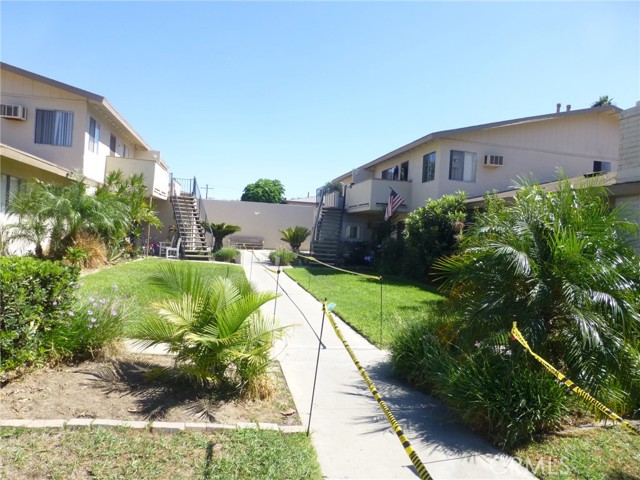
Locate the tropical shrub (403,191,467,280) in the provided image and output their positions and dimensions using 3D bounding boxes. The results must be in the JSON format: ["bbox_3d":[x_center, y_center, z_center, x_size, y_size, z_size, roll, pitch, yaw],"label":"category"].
[{"bbox_3d":[3.983,-0.121,15.300,2.000,2.850,1.750,2,1,-11],"label":"tropical shrub"}]

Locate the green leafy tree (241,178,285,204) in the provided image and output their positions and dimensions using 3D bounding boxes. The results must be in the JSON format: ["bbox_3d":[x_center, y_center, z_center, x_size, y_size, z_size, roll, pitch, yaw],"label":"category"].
[{"bbox_3d":[-6.403,-3.154,48.052,4.900,6.900,4.800,3,1,0],"label":"green leafy tree"}]

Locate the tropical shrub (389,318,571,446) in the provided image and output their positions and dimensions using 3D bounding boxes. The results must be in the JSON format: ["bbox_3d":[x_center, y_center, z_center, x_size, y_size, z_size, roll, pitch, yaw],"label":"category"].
[{"bbox_3d":[1.376,1.135,4.176,1.000,0.560,2.000,2,1,-11],"label":"tropical shrub"}]

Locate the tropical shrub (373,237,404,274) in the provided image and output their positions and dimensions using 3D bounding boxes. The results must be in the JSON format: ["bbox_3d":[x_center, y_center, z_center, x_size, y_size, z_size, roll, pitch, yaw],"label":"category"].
[{"bbox_3d":[2.563,0.580,16.600,1.100,1.380,1.050,2,1,-11],"label":"tropical shrub"}]

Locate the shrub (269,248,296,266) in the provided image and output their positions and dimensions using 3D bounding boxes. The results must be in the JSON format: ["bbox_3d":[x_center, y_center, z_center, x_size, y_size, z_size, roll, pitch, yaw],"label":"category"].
[{"bbox_3d":[-1.530,0.714,18.100,1.150,0.750,1.050,2,1,-11],"label":"shrub"}]

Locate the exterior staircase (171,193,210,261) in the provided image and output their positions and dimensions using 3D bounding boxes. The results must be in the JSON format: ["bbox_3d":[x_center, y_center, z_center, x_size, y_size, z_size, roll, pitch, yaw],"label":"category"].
[{"bbox_3d":[-5.843,-0.699,19.790,1.200,2.900,4.300,2,1,-22],"label":"exterior staircase"}]

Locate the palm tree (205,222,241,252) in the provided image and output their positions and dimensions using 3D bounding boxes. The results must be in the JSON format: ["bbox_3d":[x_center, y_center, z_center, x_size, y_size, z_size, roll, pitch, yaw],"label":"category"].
[{"bbox_3d":[-4.795,-0.073,21.600,1.850,1.500,1.800,2,1,-11],"label":"palm tree"}]

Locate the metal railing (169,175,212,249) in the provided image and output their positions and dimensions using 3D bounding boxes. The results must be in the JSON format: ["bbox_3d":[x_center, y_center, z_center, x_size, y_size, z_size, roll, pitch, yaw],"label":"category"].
[{"bbox_3d":[-5.819,-1.249,19.785,1.250,3.600,4.300,2,1,-22],"label":"metal railing"}]

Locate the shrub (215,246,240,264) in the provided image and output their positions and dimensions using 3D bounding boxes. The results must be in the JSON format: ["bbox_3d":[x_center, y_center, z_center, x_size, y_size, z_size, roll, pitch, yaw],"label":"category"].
[{"bbox_3d":[-3.753,0.600,18.000,1.050,0.680,0.950,2,1,-11],"label":"shrub"}]

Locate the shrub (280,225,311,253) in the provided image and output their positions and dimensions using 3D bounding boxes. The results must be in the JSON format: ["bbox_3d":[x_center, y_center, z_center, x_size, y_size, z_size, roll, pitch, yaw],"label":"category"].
[{"bbox_3d":[-1.314,0.000,23.800,1.650,1.450,1.600,2,1,-11],"label":"shrub"}]

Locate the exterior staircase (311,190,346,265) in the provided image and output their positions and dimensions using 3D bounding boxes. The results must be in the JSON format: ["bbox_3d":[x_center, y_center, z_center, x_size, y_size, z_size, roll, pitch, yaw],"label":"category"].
[{"bbox_3d":[0.426,-0.688,20.545,1.250,3.600,4.400,2,1,2],"label":"exterior staircase"}]

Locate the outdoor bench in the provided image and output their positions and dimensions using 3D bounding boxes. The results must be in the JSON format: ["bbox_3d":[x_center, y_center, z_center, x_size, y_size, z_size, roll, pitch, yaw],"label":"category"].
[{"bbox_3d":[-4.487,0.153,27.200,2.050,0.850,0.700,2,1,-11],"label":"outdoor bench"}]

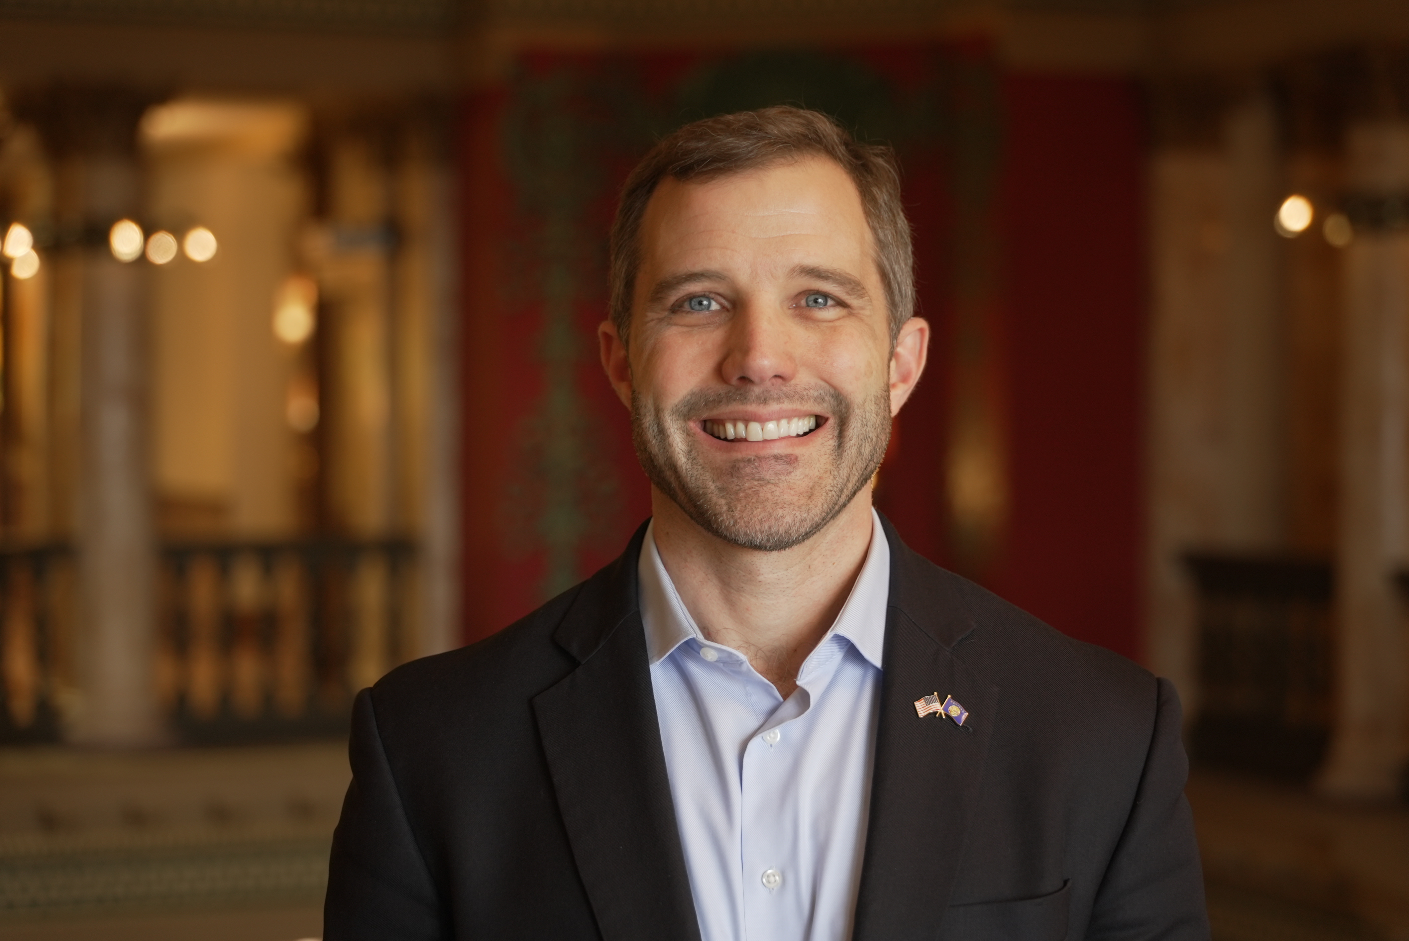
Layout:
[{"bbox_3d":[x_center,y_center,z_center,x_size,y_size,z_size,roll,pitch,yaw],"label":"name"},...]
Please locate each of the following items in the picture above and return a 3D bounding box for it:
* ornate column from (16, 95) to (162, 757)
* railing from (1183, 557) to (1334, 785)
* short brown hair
[{"bbox_3d":[-2.919,-0.267,16.500,0.500,3.170,0.500,0,1,-24],"label":"ornate column"},{"bbox_3d":[2.550,0.875,15.220,0.200,0.970,1.180,0,1,-26],"label":"railing"},{"bbox_3d":[0.032,-0.127,1.950,0.174,0.165,0.195,-1,1,2],"label":"short brown hair"}]

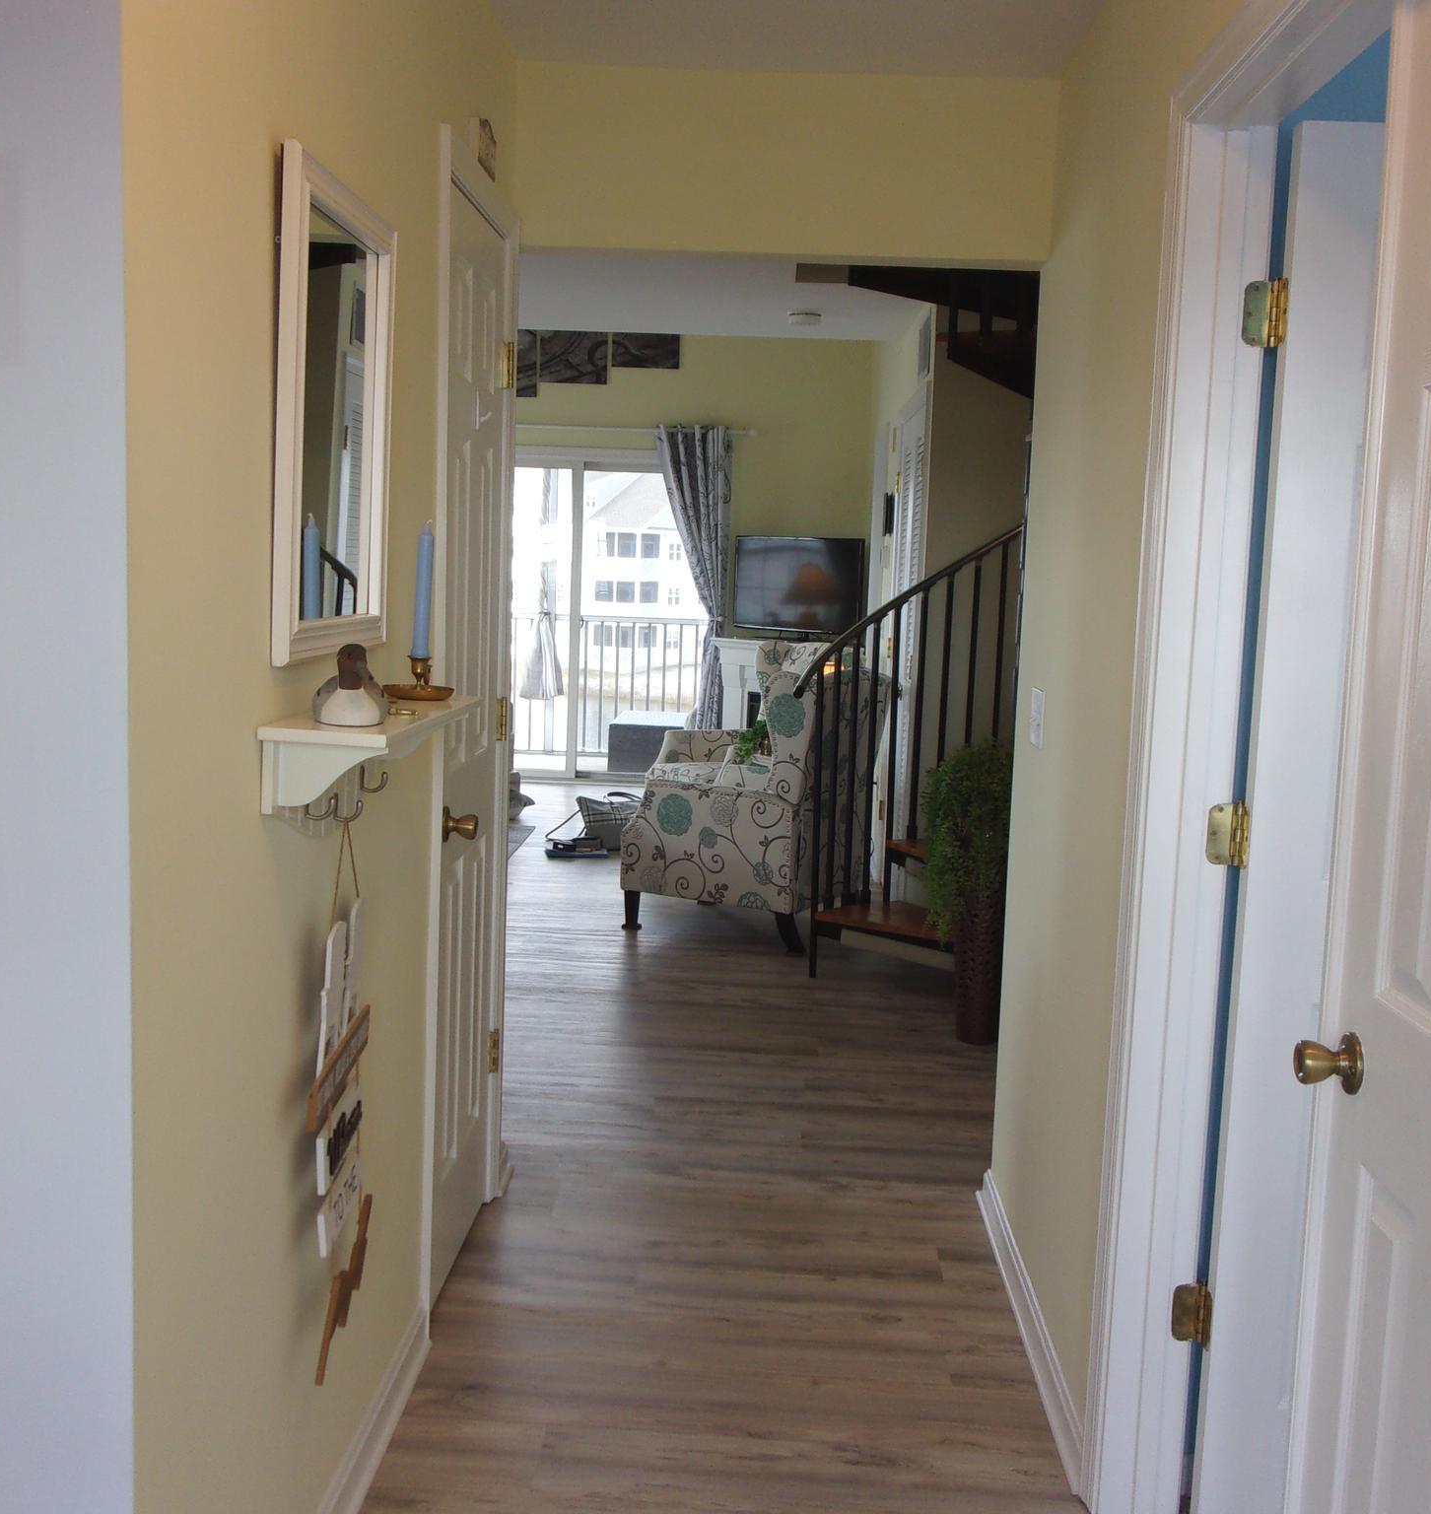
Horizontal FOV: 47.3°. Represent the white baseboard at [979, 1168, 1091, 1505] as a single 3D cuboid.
[{"bbox_3d":[0.595,1.039,3.133,0.020,0.070,1.210,2,7,2],"label":"white baseboard"}]

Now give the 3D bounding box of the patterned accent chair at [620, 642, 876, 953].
[{"bbox_3d":[0.179,0.144,6.360,0.830,1.040,0.720,6,8,27],"label":"patterned accent chair"}]

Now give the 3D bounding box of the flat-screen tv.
[{"bbox_3d":[0.480,-1.003,9.508,0.920,0.550,0.080,8,9,40],"label":"flat-screen tv"}]

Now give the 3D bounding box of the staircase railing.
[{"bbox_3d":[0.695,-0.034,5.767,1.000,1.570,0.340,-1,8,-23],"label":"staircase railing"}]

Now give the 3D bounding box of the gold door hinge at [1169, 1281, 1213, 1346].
[{"bbox_3d":[0.711,0.830,2.439,0.062,0.092,0.025,2,7,2],"label":"gold door hinge"}]

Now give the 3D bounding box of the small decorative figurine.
[{"bbox_3d":[-0.428,-0.088,1.953,0.088,0.098,0.165,2,7,-4],"label":"small decorative figurine"}]

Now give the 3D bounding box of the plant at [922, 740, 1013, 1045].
[{"bbox_3d":[0.805,0.402,4.949,0.340,0.910,0.330,2,7,2],"label":"plant"}]

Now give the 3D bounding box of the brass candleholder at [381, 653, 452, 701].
[{"bbox_3d":[-0.420,-0.112,2.303,0.103,0.065,0.103,2,7,2],"label":"brass candleholder"}]

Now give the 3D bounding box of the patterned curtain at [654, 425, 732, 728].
[{"bbox_3d":[-0.166,-0.935,10.172,0.480,2.180,0.140,2,7,2],"label":"patterned curtain"}]

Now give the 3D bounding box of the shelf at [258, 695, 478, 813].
[{"bbox_3d":[-0.437,0.001,2.156,0.145,0.140,0.615,2,7,2],"label":"shelf"}]

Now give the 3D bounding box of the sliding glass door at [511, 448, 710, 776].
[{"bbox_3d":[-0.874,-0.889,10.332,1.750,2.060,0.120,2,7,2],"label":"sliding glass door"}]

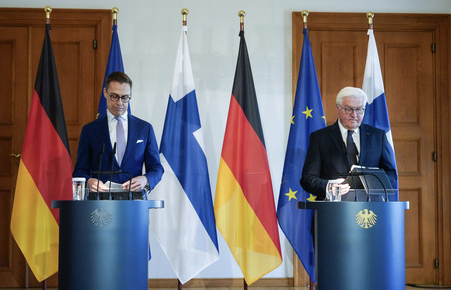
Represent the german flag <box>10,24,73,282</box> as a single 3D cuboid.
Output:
[{"bbox_3d":[-1.510,0.060,6.409,0.587,2.168,0.280,0,-4,-4],"label":"german flag"}]

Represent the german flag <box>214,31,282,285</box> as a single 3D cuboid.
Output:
[{"bbox_3d":[0.196,0.104,6.506,0.579,2.166,0.280,0,-4,-4],"label":"german flag"}]

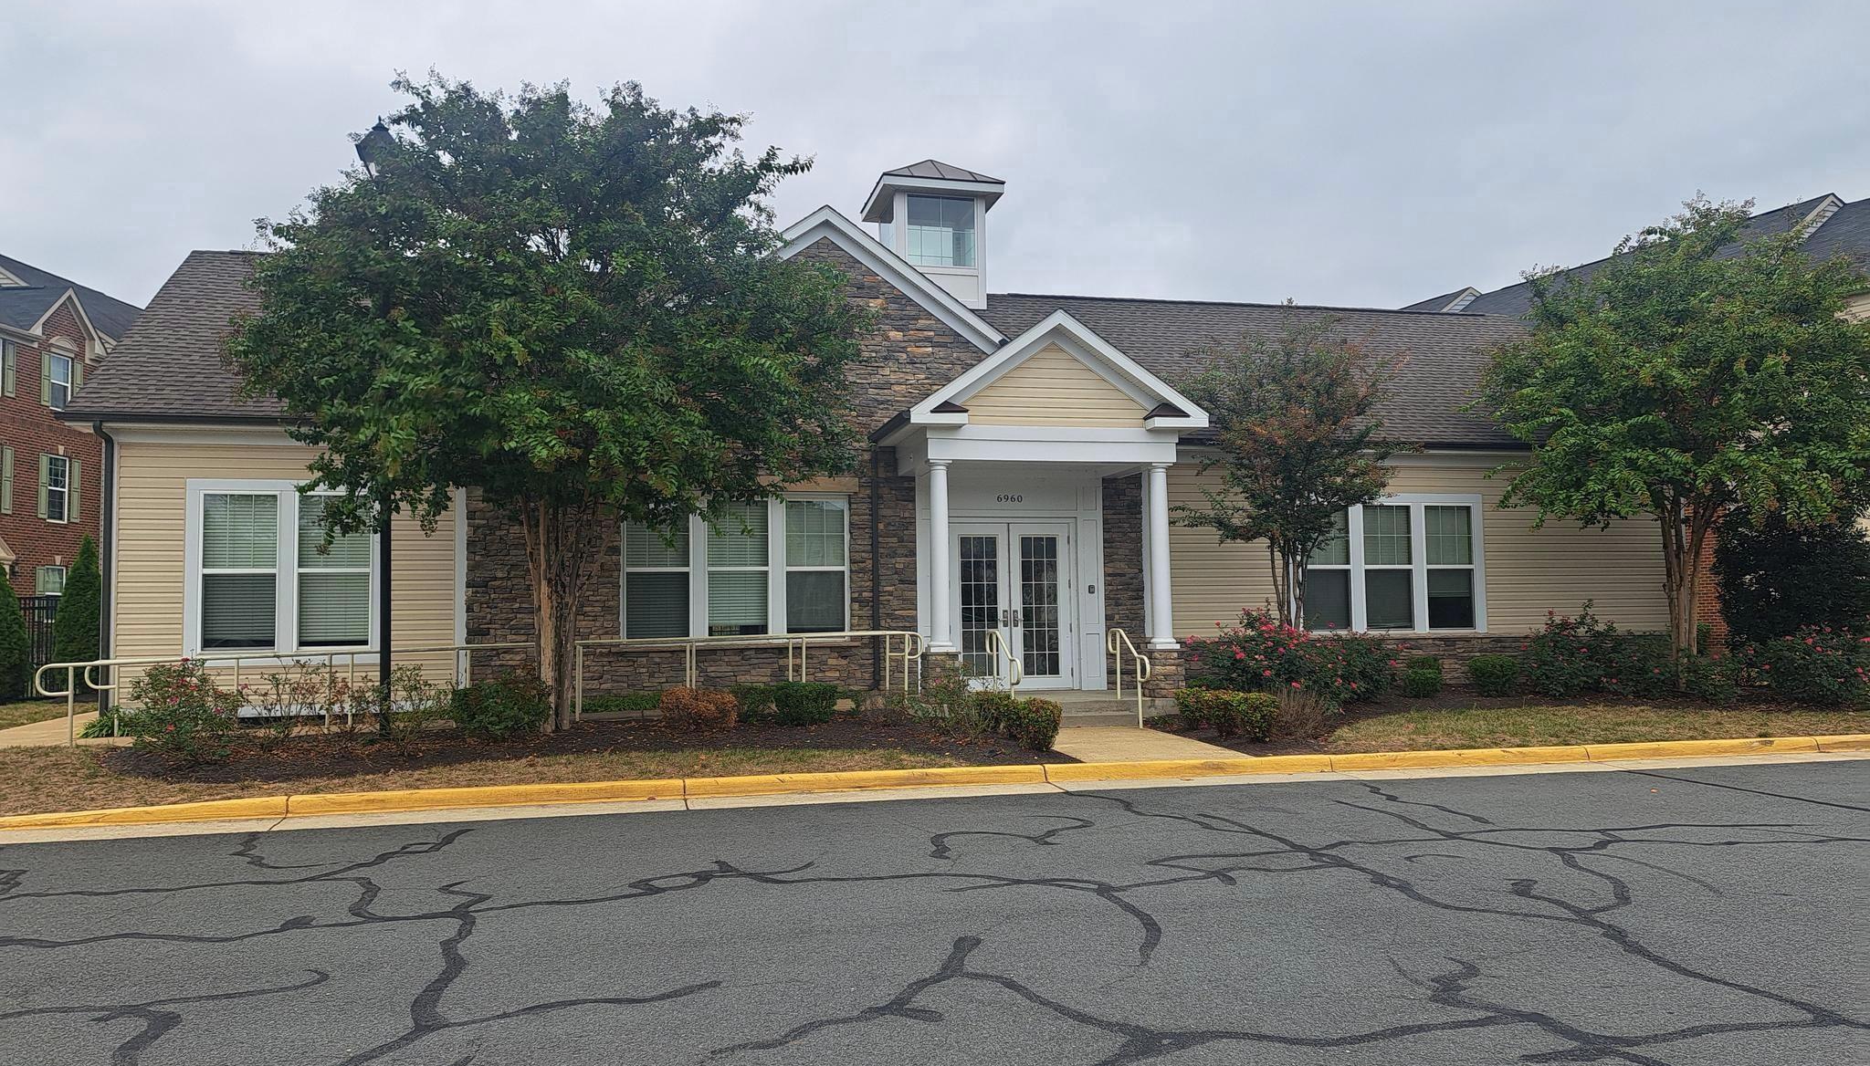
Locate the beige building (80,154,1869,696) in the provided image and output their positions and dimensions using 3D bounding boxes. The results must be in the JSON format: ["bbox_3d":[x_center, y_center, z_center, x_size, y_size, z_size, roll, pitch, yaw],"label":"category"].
[{"bbox_3d":[0.119,-2.045,21.938,23.400,9.420,11.400,0,-3,-14],"label":"beige building"}]

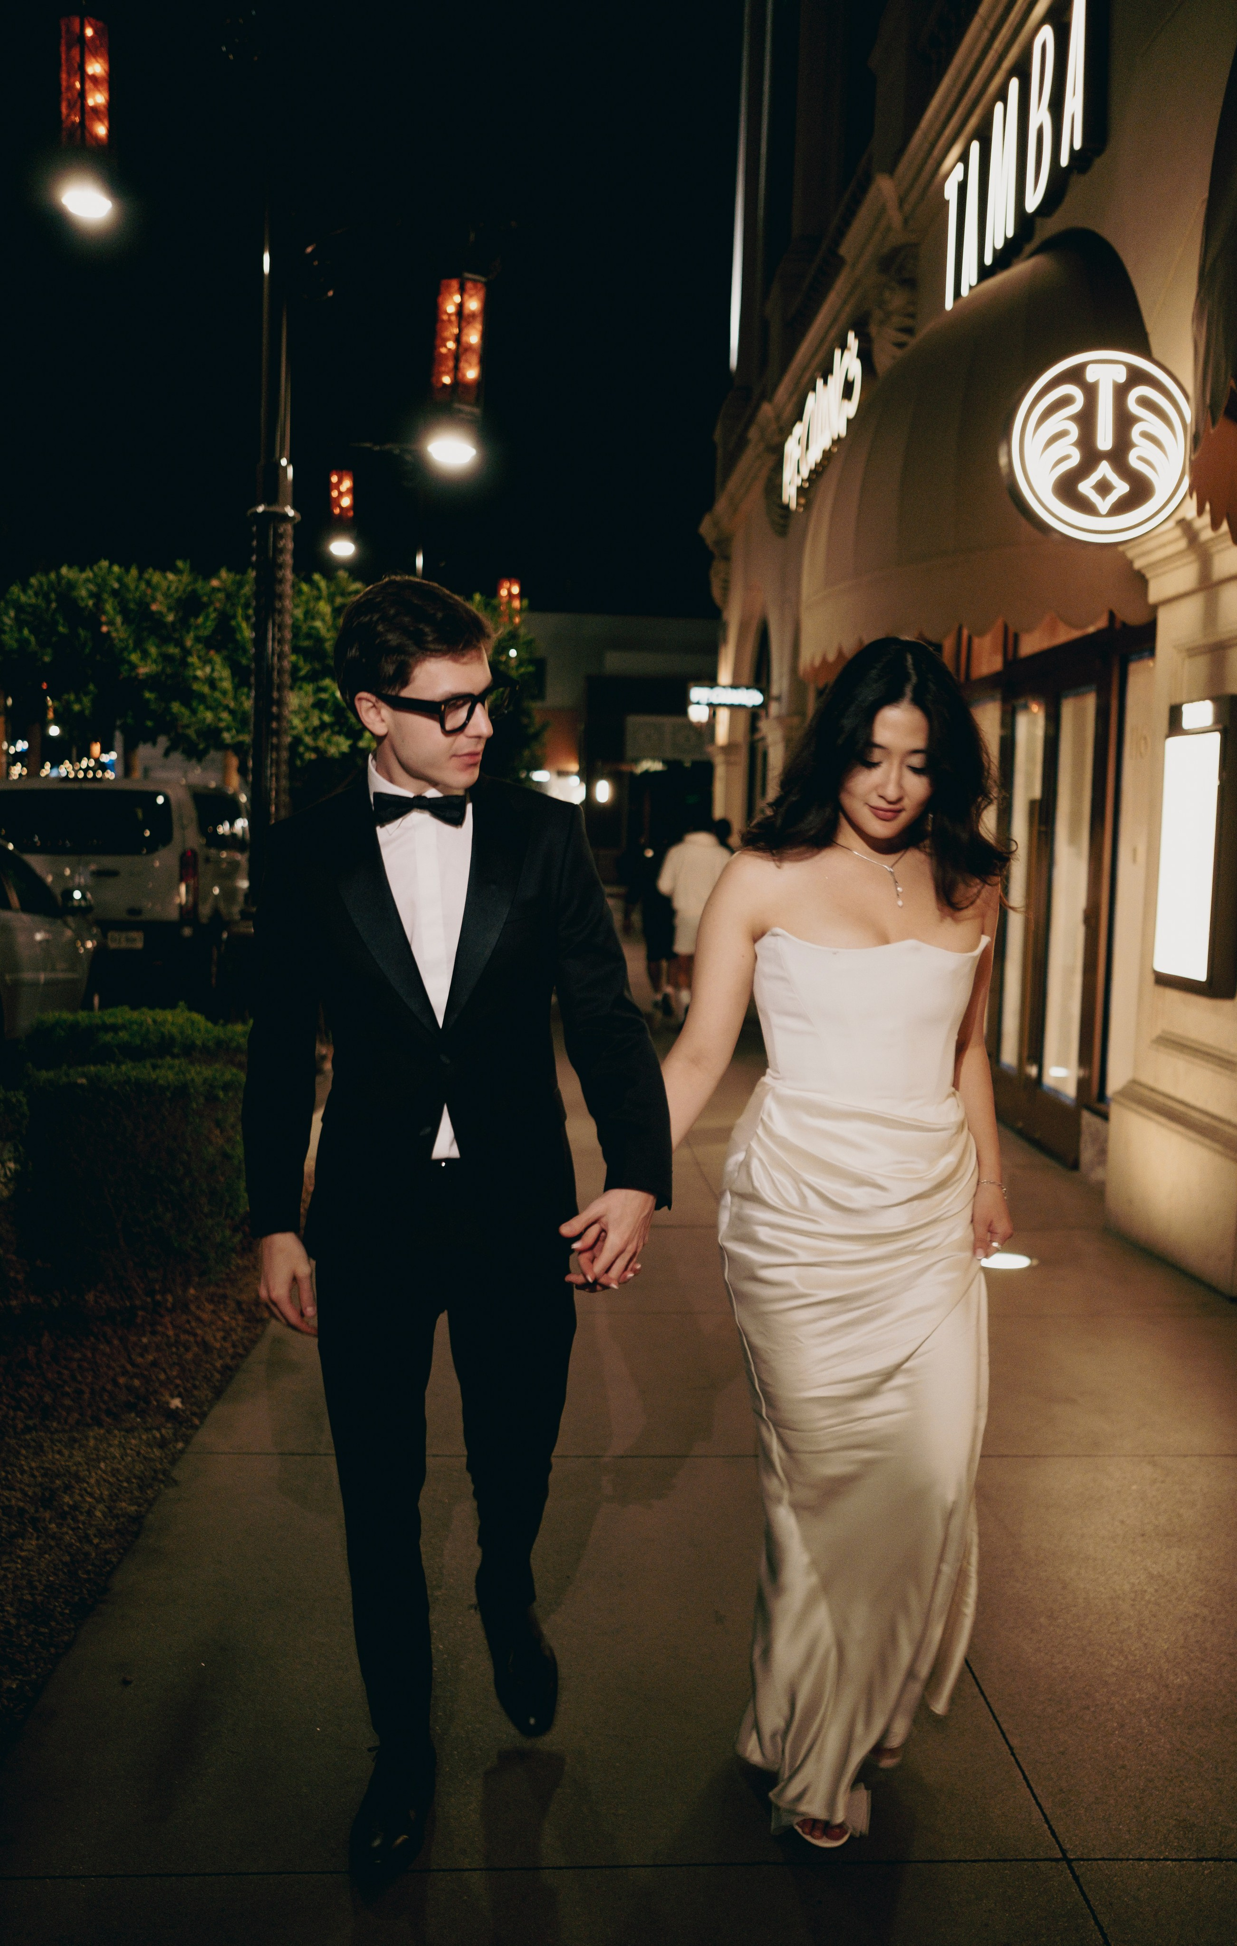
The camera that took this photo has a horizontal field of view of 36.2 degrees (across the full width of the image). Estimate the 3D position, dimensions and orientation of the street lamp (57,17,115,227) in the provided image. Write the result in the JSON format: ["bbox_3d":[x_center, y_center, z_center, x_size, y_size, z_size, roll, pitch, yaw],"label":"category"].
[{"bbox_3d":[-3.298,-5.284,11.723,0.340,1.254,0.320,1,4,-2],"label":"street lamp"}]

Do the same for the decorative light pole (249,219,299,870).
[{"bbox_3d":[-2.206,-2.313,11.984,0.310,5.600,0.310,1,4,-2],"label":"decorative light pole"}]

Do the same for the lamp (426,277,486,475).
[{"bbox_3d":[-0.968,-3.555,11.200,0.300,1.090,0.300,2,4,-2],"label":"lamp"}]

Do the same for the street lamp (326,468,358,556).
[{"bbox_3d":[-3.757,-6.255,25.683,0.380,1.159,0.360,1,4,-2],"label":"street lamp"}]

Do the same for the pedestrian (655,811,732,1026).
[{"bbox_3d":[0.631,-0.445,14.204,0.580,1.710,0.400,1,4,-2],"label":"pedestrian"}]

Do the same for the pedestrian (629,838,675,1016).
[{"bbox_3d":[0.302,-0.473,15.092,0.500,1.620,0.360,1,4,-2],"label":"pedestrian"}]

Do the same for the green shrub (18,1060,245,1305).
[{"bbox_3d":[-1.527,0.621,6.154,0.680,0.620,0.800,1,4,-2],"label":"green shrub"}]

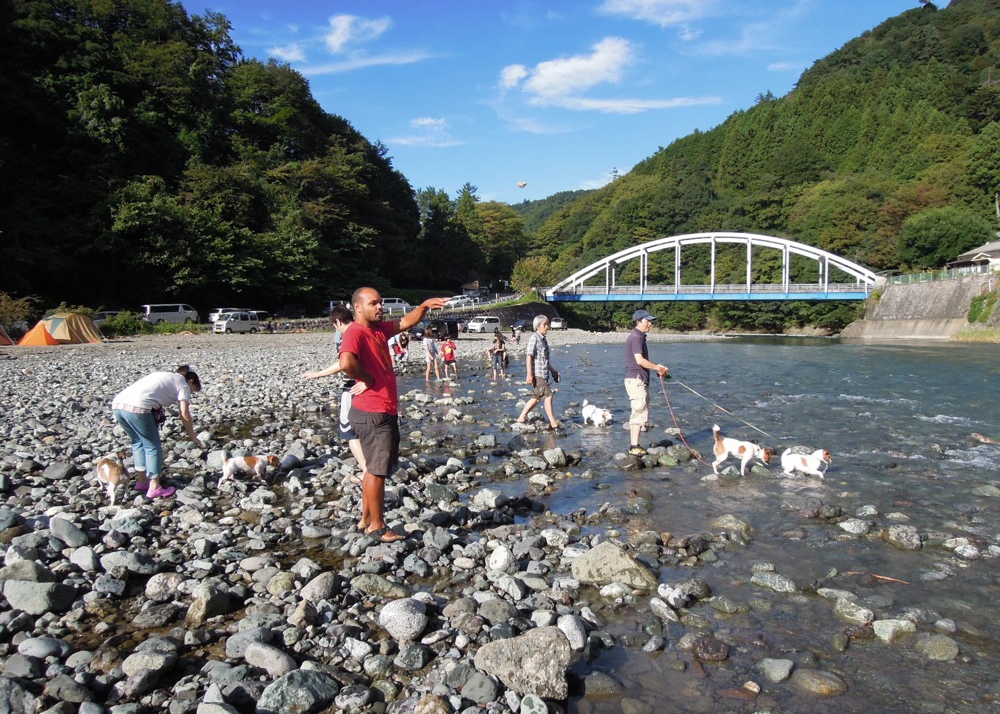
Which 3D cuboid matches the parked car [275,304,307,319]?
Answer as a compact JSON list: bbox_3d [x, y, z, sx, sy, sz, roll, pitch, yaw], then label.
[{"bbox_3d":[-25.081,-5.375,83.000,1.660,1.750,4.200,2,3,32],"label":"parked car"}]

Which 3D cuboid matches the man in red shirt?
[{"bbox_3d":[-0.771,0.405,4.970,0.550,1.770,0.660,2,3,35],"label":"man in red shirt"}]

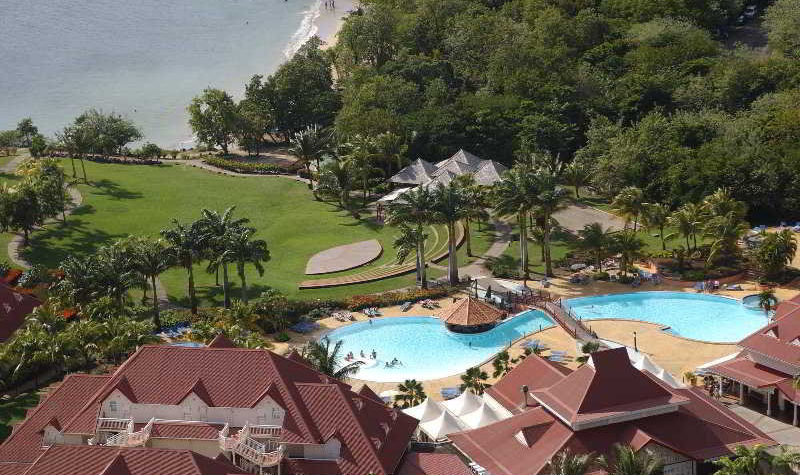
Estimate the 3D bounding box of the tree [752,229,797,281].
[{"bbox_3d":[50.265,2.333,309.813,5.730,6.730,5.730,3,20,9],"label":"tree"}]

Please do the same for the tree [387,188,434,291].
[{"bbox_3d":[1.263,0.096,305.817,5.930,13.640,5.930,0,20,0],"label":"tree"}]

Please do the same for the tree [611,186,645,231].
[{"bbox_3d":[32.317,-4.077,327.991,4.680,6.550,4.680,2,20,6],"label":"tree"}]

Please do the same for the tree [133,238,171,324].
[{"bbox_3d":[-30.350,5.460,285.920,5.700,11.480,5.700,-4,18,-6],"label":"tree"}]

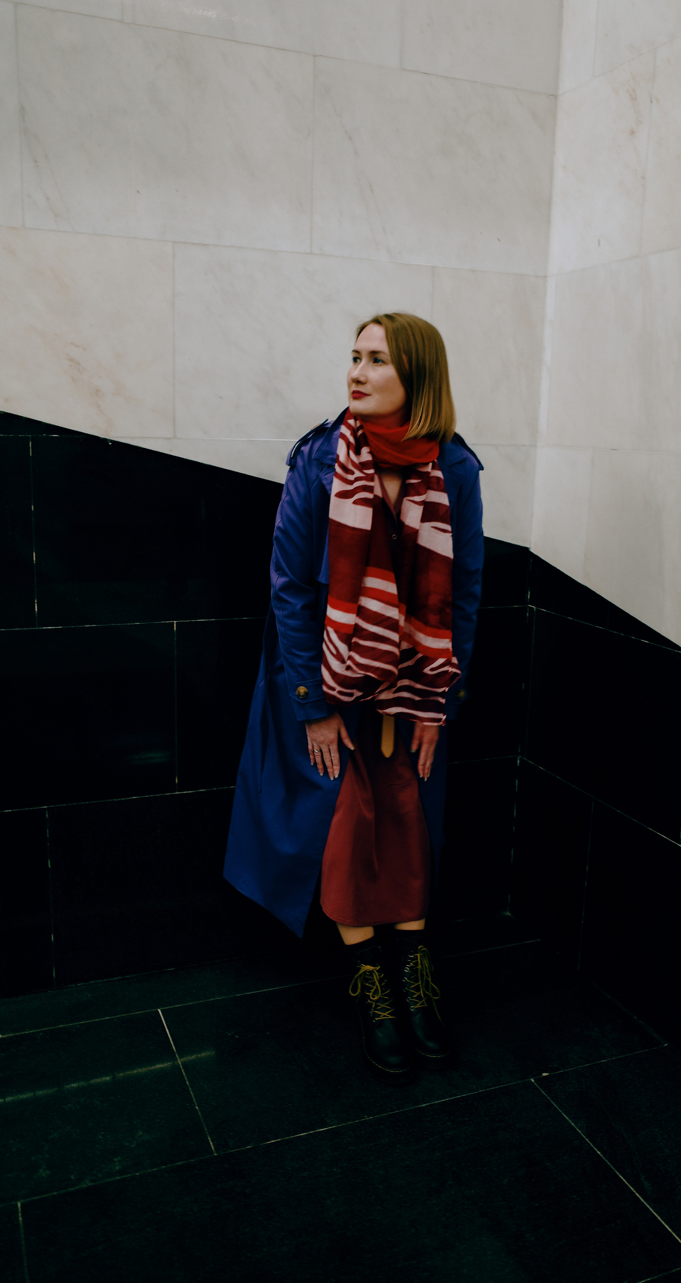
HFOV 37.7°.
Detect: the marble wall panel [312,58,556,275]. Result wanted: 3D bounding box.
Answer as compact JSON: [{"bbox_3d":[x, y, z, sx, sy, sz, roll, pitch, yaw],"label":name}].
[{"bbox_3d":[0.250,-1.193,2.545,0.682,0.449,0.025,-3,13,-21],"label":"marble wall panel"}]

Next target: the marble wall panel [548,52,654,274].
[{"bbox_3d":[0.663,-1.186,2.524,0.030,0.454,0.381,-4,13,-22],"label":"marble wall panel"}]

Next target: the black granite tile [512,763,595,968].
[{"bbox_3d":[0.616,0.633,2.910,0.030,0.510,0.370,-4,13,-22],"label":"black granite tile"}]

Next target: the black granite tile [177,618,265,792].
[{"bbox_3d":[-0.110,0.155,2.703,0.678,0.458,0.025,-3,13,-21],"label":"black granite tile"}]

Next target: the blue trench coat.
[{"bbox_3d":[0.048,0.074,2.449,0.543,1.261,0.388,-3,13,-21],"label":"blue trench coat"}]

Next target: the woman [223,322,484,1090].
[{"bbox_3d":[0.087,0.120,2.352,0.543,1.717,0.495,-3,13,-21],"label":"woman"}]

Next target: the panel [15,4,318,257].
[{"bbox_3d":[-0.392,-1.173,2.339,0.684,0.454,0.030,-3,13,-21],"label":"panel"}]

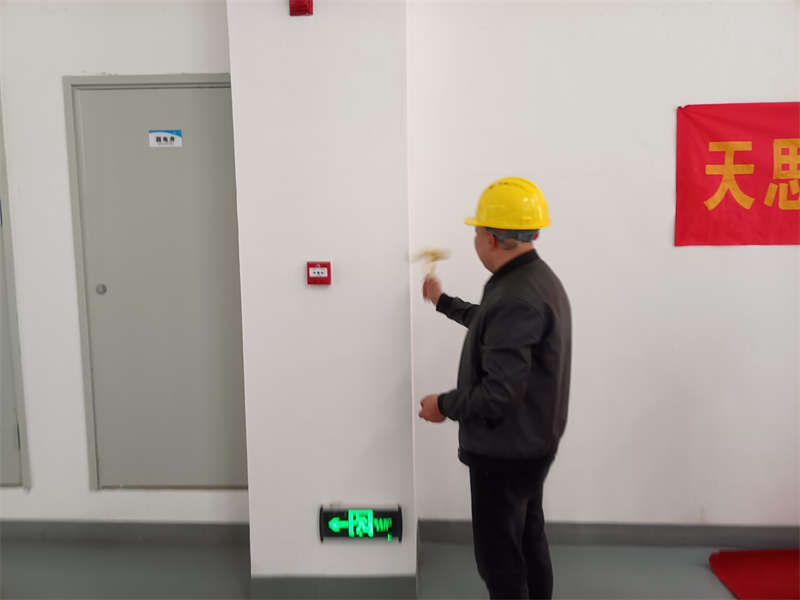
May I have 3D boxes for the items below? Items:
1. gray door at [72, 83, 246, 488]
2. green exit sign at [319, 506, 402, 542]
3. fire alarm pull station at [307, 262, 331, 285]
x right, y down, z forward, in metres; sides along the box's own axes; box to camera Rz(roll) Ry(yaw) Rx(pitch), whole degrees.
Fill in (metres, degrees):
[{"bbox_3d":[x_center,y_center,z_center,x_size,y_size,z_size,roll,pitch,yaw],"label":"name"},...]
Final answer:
[{"bbox_3d":[-1.155,-0.035,3.046,0.880,2.048,0.050,-1,6,2],"label":"gray door"},{"bbox_3d":[-0.166,0.960,2.572,0.352,0.162,0.045,-1,6,2],"label":"green exit sign"},{"bbox_3d":[-0.333,-0.110,2.471,0.096,0.094,0.046,-1,6,2],"label":"fire alarm pull station"}]

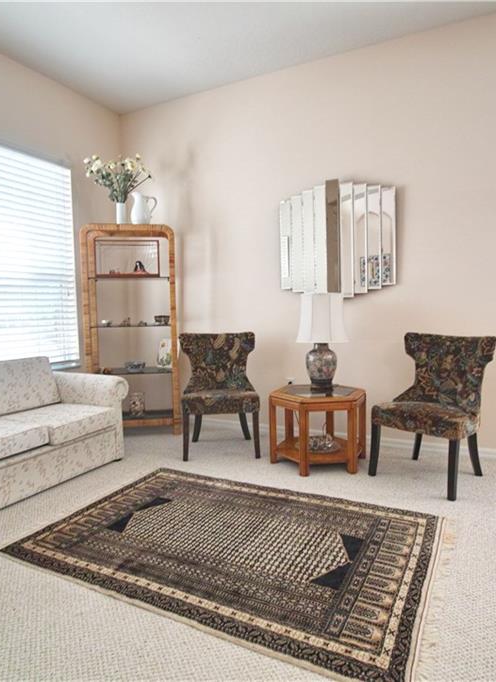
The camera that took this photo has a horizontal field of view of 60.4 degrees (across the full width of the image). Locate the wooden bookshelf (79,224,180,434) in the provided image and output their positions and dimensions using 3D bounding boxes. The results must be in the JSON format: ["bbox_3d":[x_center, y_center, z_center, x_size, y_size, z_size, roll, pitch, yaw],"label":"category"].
[{"bbox_3d":[-1.071,-0.083,4.017,0.812,1.911,0.352,-2,4,-8],"label":"wooden bookshelf"}]

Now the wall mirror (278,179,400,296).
[{"bbox_3d":[0.723,-0.837,3.526,0.969,0.963,0.062,1,4,26],"label":"wall mirror"}]

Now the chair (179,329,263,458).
[{"bbox_3d":[-0.239,0.423,3.513,0.638,0.935,0.605,-1,4,-3],"label":"chair"}]

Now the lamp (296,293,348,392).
[{"bbox_3d":[0.567,0.005,3.267,0.409,0.750,0.409,1,4,26],"label":"lamp"}]

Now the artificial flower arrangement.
[{"bbox_3d":[-1.196,-1.480,3.910,0.623,0.458,0.470,-2,4,-8],"label":"artificial flower arrangement"}]

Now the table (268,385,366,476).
[{"bbox_3d":[0.535,0.642,3.200,0.650,0.510,0.728,1,4,26],"label":"table"}]

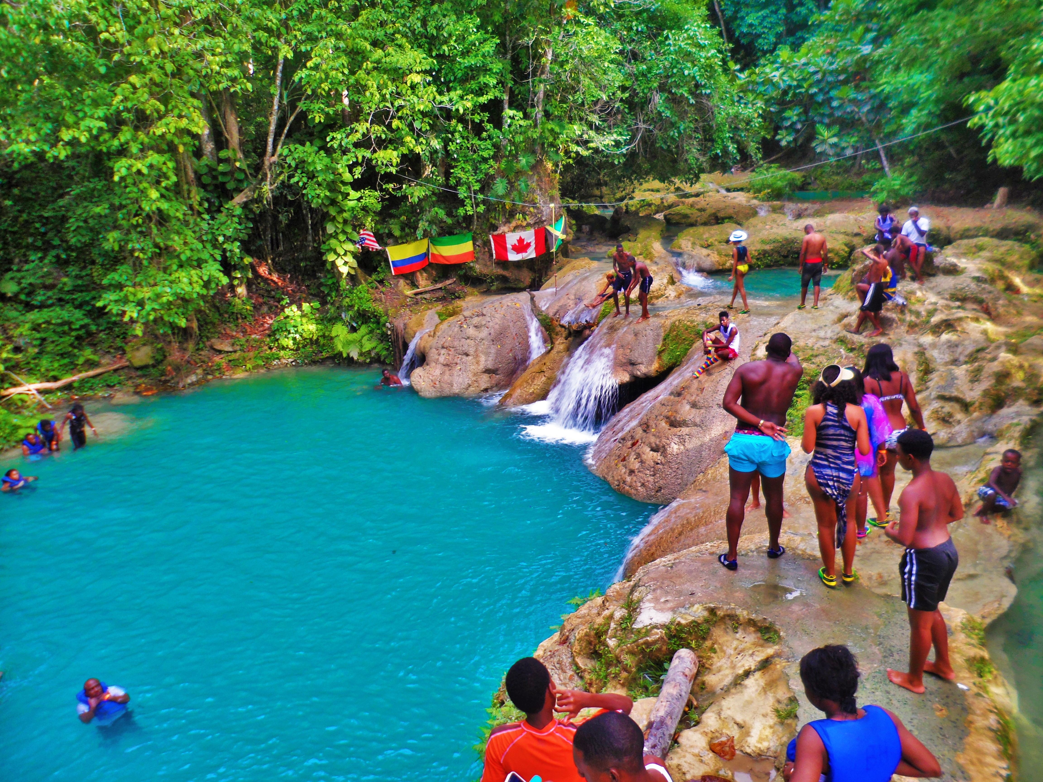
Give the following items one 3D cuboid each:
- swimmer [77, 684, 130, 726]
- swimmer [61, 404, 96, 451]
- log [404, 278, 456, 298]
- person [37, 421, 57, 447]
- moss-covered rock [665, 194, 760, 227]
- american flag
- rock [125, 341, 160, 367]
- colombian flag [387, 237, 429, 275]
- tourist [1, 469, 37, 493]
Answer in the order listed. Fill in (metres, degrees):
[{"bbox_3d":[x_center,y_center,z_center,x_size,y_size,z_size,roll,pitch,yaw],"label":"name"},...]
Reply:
[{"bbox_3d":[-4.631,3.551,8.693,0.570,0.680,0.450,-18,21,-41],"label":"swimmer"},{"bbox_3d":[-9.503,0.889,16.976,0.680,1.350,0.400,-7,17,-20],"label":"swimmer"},{"bbox_3d":[-2.758,-3.183,24.000,1.800,0.160,0.200,-16,21,-27],"label":"log"},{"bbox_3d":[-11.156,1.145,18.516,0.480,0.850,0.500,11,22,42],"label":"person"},{"bbox_3d":[6.650,-6.379,27.500,3.300,1.100,2.200,1,16,6],"label":"moss-covered rock"},{"bbox_3d":[-4.934,-4.895,25.300,0.800,0.620,0.350,-3,16,-9],"label":"american flag"},{"bbox_3d":[-10.484,-1.004,21.700,0.900,0.680,0.700,-9,17,-26],"label":"rock"},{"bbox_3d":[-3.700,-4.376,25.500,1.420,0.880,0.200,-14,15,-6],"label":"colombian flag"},{"bbox_3d":[-9.369,1.697,14.634,0.650,0.500,0.450,-13,19,-36],"label":"tourist"}]

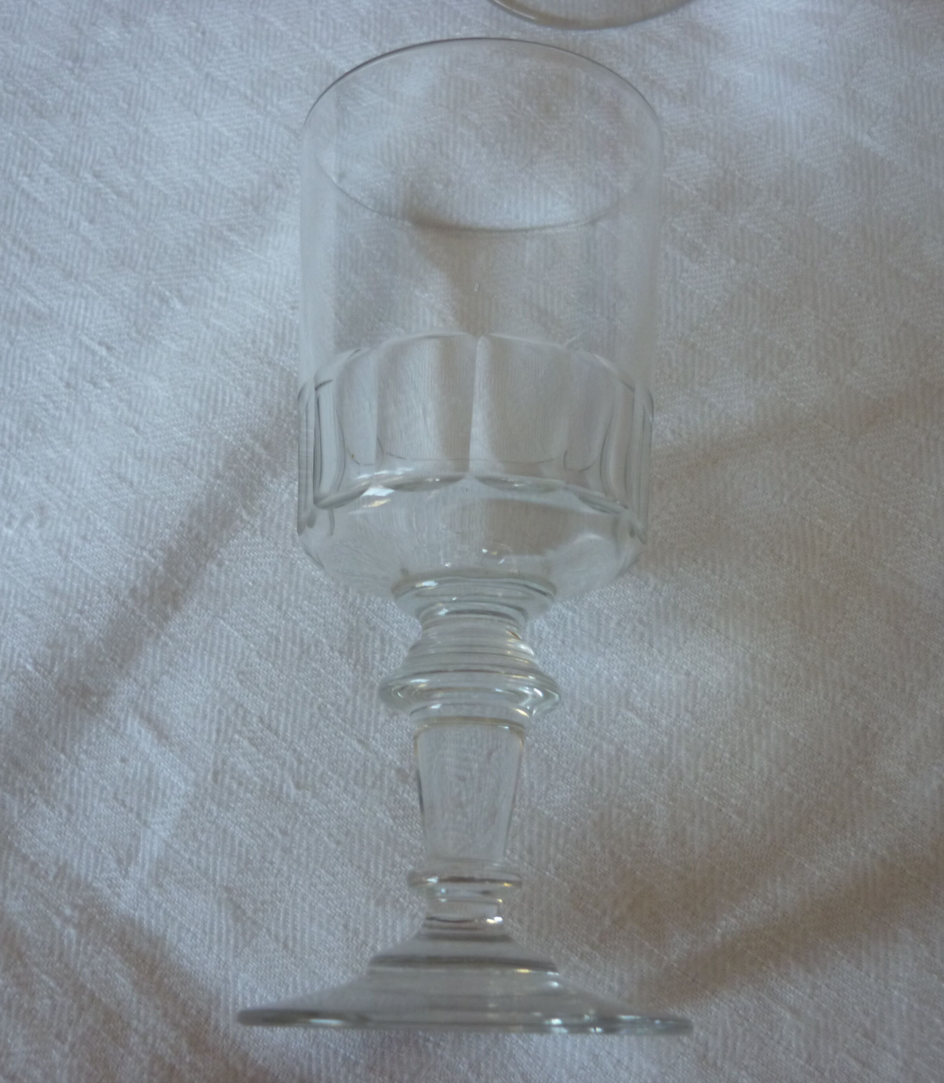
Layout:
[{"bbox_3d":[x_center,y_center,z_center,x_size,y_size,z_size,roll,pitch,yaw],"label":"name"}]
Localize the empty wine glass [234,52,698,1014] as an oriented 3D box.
[{"bbox_3d":[0.000,0.001,0.218,0.064,0.064,0.145,1,73,2],"label":"empty wine glass"}]

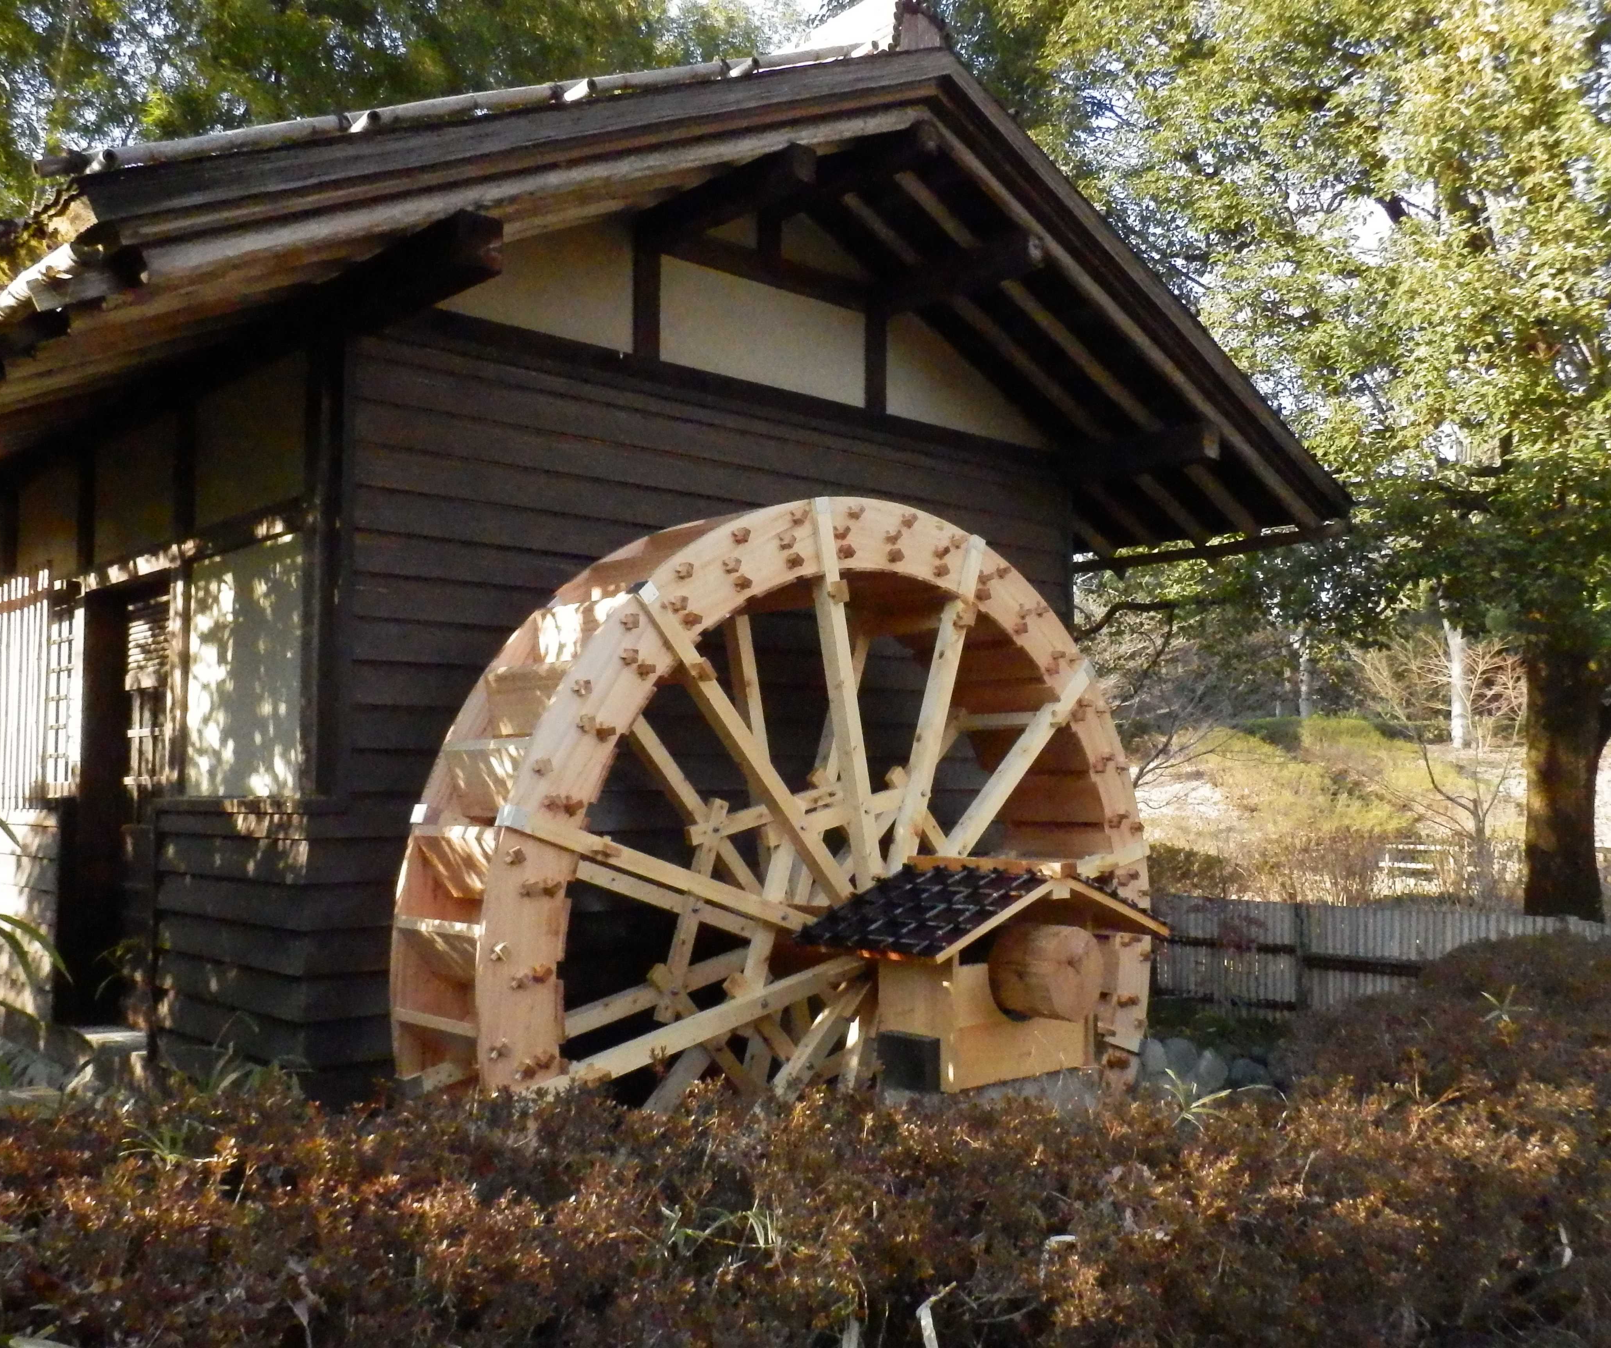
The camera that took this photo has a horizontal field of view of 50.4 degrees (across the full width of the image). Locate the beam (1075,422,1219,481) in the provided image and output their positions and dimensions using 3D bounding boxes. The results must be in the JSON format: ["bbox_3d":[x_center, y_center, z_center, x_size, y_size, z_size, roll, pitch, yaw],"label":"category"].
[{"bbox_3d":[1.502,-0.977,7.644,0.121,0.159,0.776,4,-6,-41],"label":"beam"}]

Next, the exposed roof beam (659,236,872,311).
[{"bbox_3d":[-0.164,-1.601,6.805,1.050,0.132,0.104,4,-6,-41],"label":"exposed roof beam"}]

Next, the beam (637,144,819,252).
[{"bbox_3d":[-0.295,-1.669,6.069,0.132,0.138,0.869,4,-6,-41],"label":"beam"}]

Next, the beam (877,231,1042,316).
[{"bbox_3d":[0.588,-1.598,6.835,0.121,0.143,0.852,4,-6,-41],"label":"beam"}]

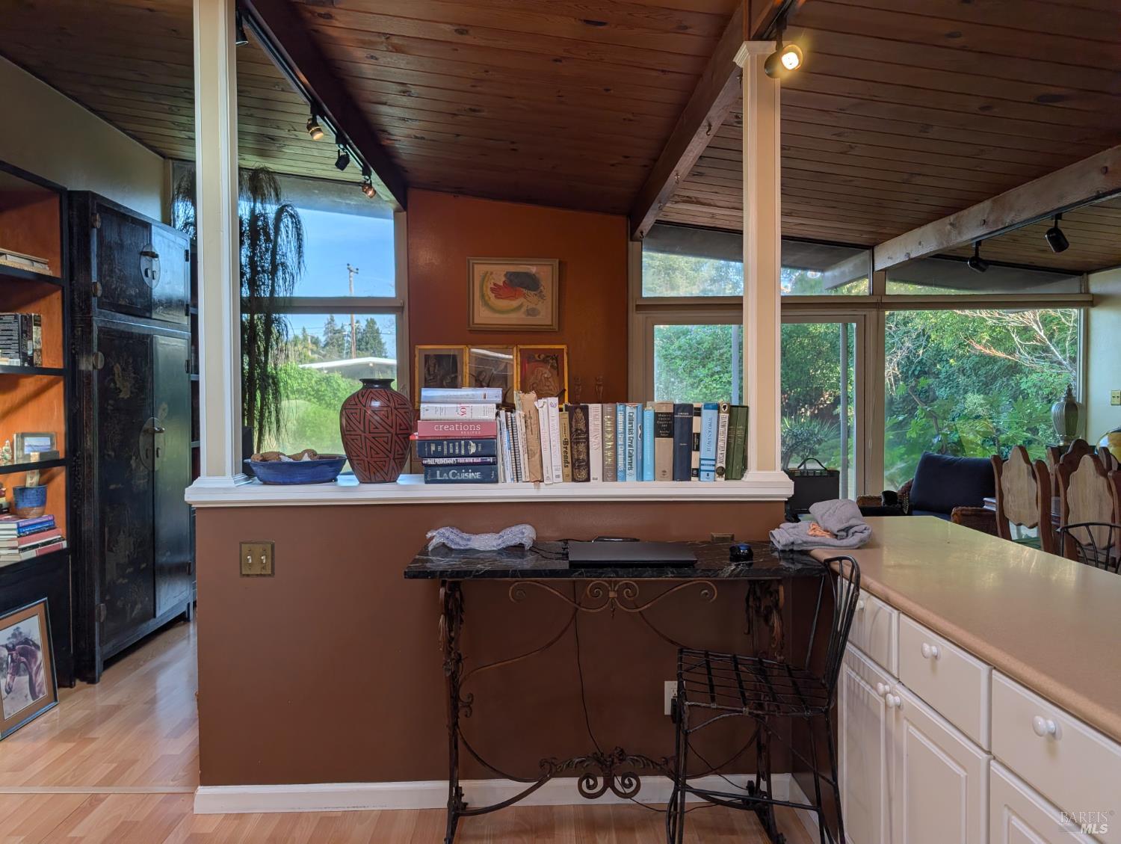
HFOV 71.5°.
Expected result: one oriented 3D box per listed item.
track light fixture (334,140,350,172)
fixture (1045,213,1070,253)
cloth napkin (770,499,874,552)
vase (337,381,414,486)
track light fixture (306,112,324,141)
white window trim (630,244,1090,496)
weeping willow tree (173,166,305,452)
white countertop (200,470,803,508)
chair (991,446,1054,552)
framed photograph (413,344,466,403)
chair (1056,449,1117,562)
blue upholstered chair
[{"bbox_3d":[-1.161,-1.415,4.142,0.081,0.157,0.076,0,2,9],"label":"track light fixture"},{"bbox_3d":[2.584,-0.980,4.050,0.125,0.195,0.095,0,2,-3],"label":"fixture"},{"bbox_3d":[0.820,0.314,2.480,0.300,0.125,0.260,0,2,-2],"label":"cloth napkin"},{"bbox_3d":[-0.629,0.026,2.660,0.250,0.350,0.250,0,2,-2],"label":"vase"},{"bbox_3d":[-1.142,-1.375,3.619,0.086,0.131,0.071,0,2,4],"label":"track light fixture"},{"bbox_3d":[2.340,-0.341,6.070,3.560,2.440,0.120,0,2,-2],"label":"white window trim"},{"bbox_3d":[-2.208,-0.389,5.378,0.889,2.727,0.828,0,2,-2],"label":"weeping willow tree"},{"bbox_3d":[-0.220,0.230,2.710,1.985,0.066,0.330,0,2,-2],"label":"white countertop"},{"bbox_3d":[3.050,0.661,4.790,0.500,1.030,0.460,0,2,-3],"label":"chair"},{"bbox_3d":[-0.904,-0.337,5.875,0.394,0.480,0.030,0,-3,-2],"label":"framed photograph"},{"bbox_3d":[3.060,0.684,4.180,0.500,1.030,0.460,0,2,-3],"label":"chair"},{"bbox_3d":[2.533,0.697,5.365,0.808,0.889,0.768,-2,3,-32],"label":"blue upholstered chair"}]

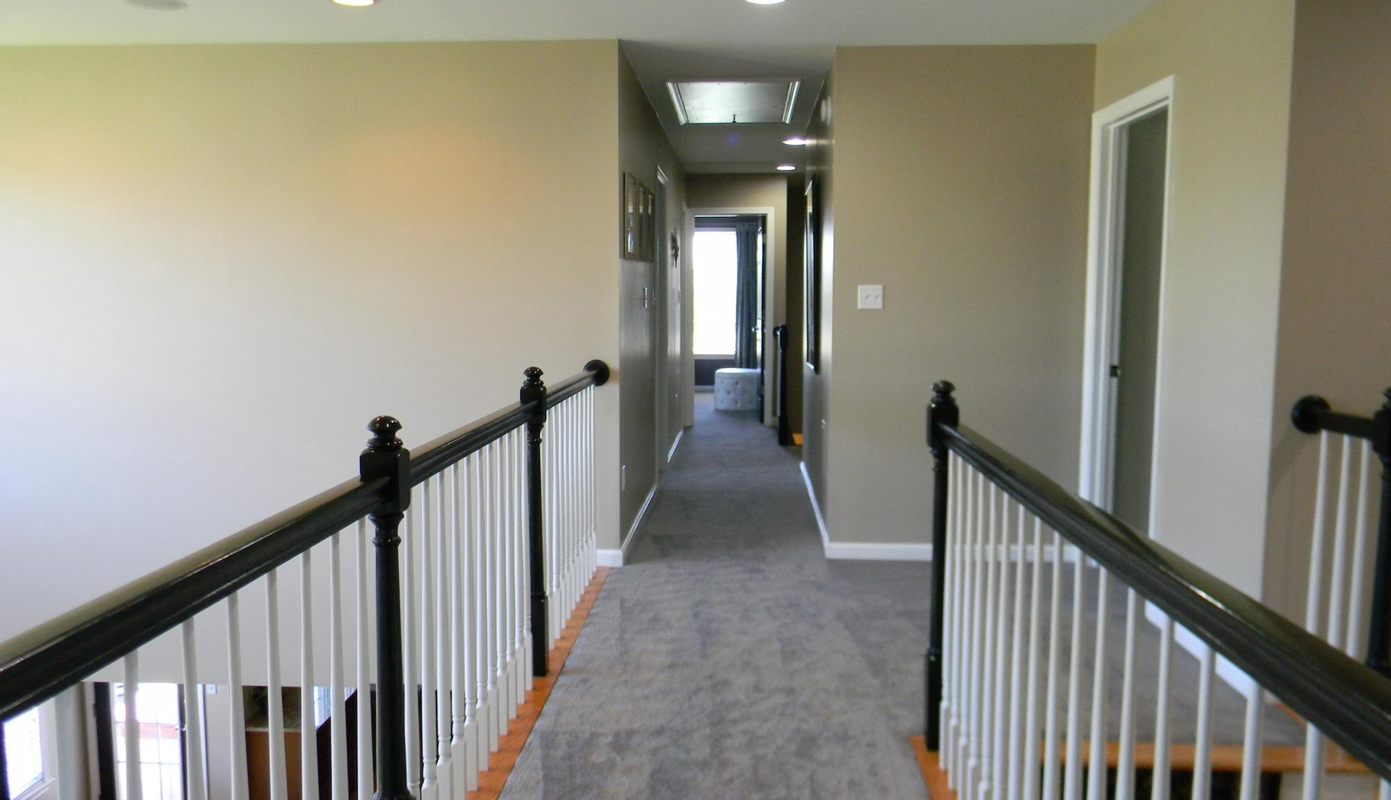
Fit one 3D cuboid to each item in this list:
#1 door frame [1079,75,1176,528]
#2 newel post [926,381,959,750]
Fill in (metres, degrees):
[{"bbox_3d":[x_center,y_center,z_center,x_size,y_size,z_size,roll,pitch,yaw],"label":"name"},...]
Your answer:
[{"bbox_3d":[1.856,-0.221,4.808,0.120,2.098,0.920,0,6,1],"label":"door frame"},{"bbox_3d":[0.689,0.469,3.162,0.075,1.047,0.075,0,6,3],"label":"newel post"}]

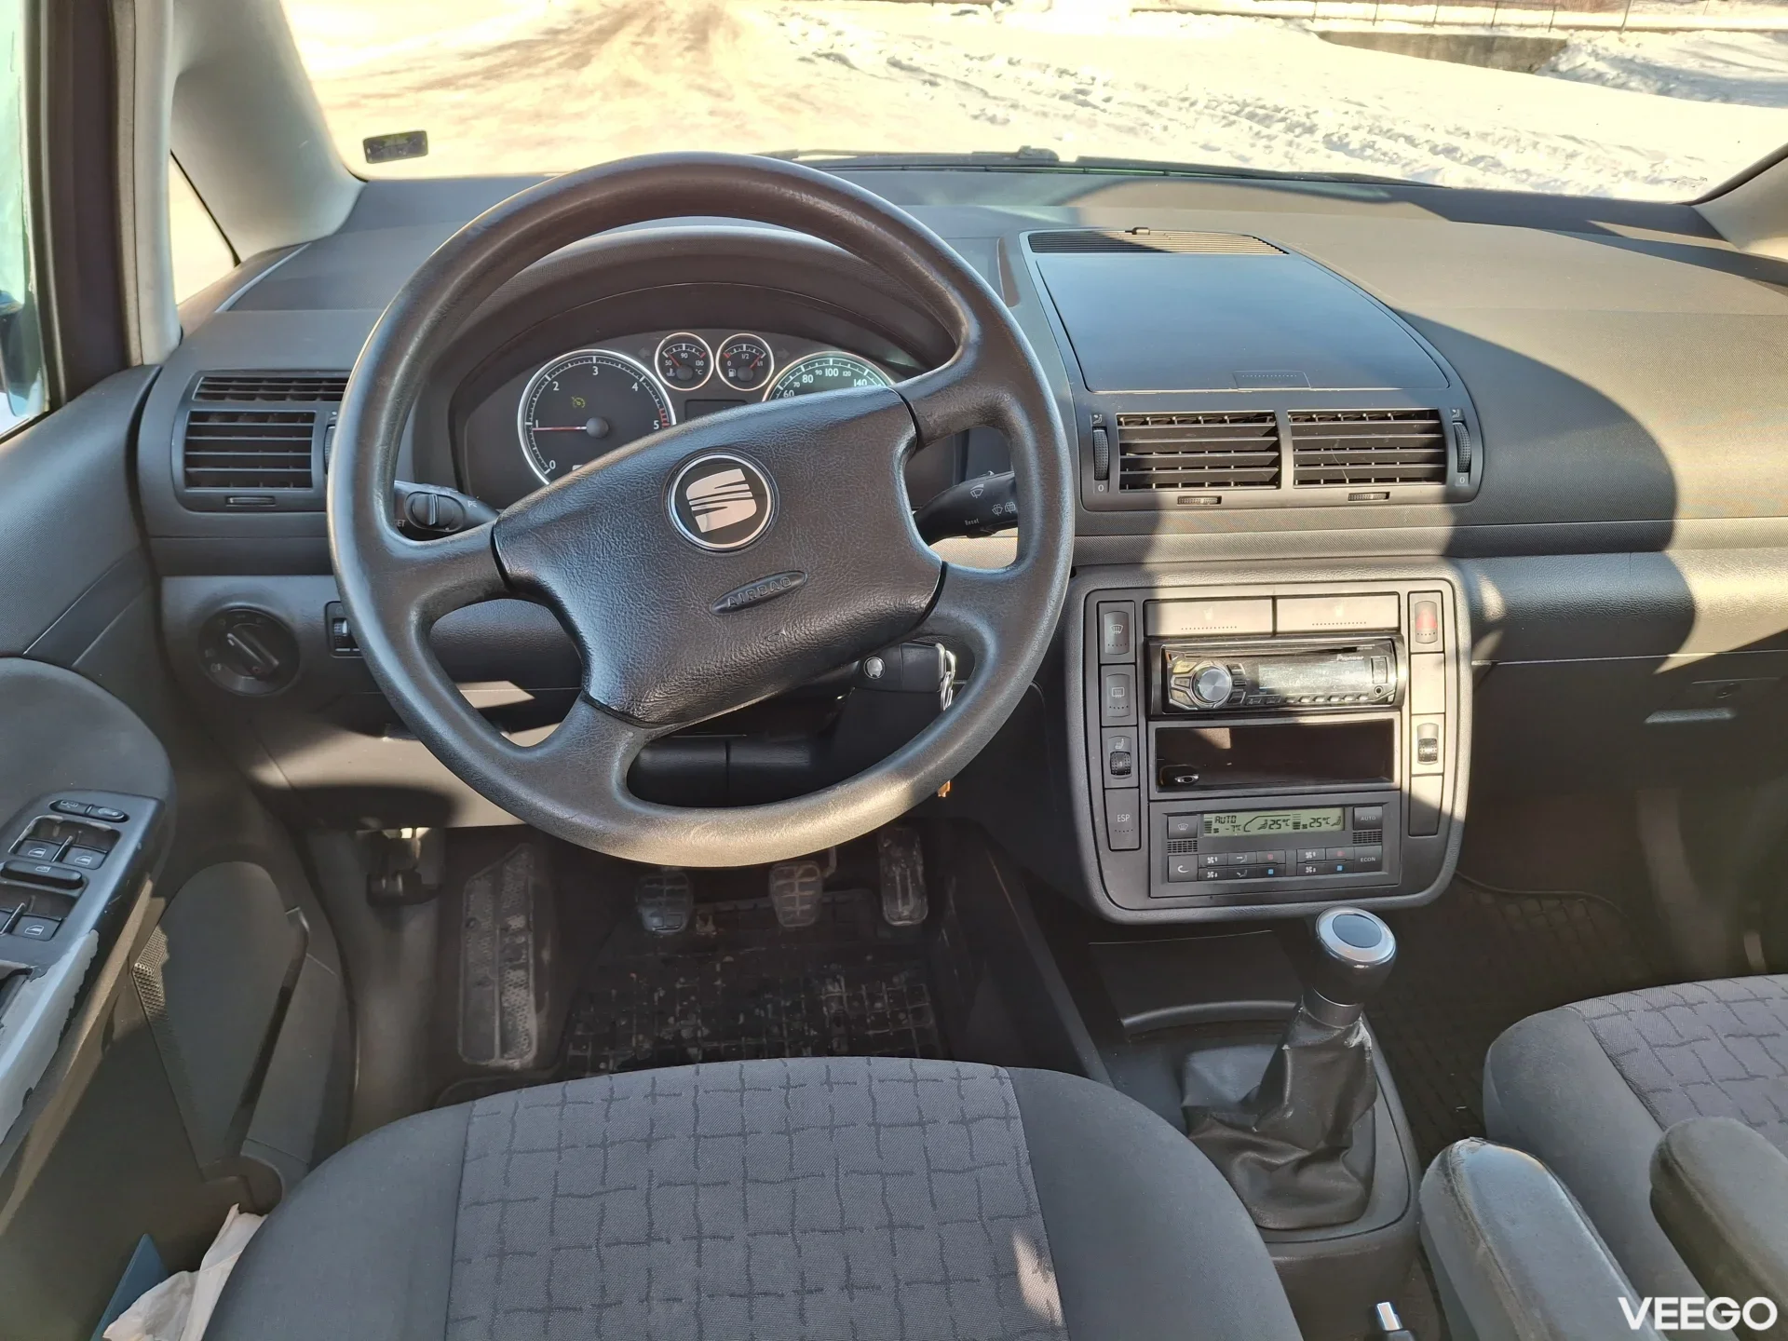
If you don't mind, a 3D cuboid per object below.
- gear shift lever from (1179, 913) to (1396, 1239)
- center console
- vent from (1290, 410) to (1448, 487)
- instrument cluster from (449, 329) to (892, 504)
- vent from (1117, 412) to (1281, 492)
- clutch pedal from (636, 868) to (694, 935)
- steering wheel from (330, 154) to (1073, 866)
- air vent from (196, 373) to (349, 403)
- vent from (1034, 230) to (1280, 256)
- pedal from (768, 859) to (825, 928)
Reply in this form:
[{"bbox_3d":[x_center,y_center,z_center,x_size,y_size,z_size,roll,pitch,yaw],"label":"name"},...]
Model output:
[{"bbox_3d":[0.258,0.230,0.848,0.125,0.195,0.150,-1,29,-4],"label":"gear shift lever"},{"bbox_3d":[0.274,0.051,0.982,0.292,0.262,0.080,-1,5,-4],"label":"center console"},{"bbox_3d":[0.351,-0.166,0.965,0.118,0.058,0.030,-1,14,-4],"label":"vent"},{"bbox_3d":[-0.133,-0.176,0.925,0.335,0.135,0.060,-1,9,-4],"label":"instrument cluster"},{"bbox_3d":[0.222,-0.161,0.950,0.121,0.060,0.030,-1,14,-4],"label":"vent"},{"bbox_3d":[-0.226,0.229,1.275,0.058,0.070,0.030,-1,-13,-4],"label":"clutch pedal"},{"bbox_3d":[-0.094,-0.083,0.696,0.385,0.385,0.100,-13,-4,-5],"label":"steering wheel"},{"bbox_3d":[-0.440,-0.203,0.931,0.118,0.028,0.020,-1,-9,-4],"label":"air vent"},{"bbox_3d":[0.250,-0.402,1.222,0.235,0.017,0.062,-1,29,-4],"label":"vent"},{"bbox_3d":[-0.097,0.225,1.295,0.056,0.070,0.030,-1,-13,-4],"label":"pedal"}]

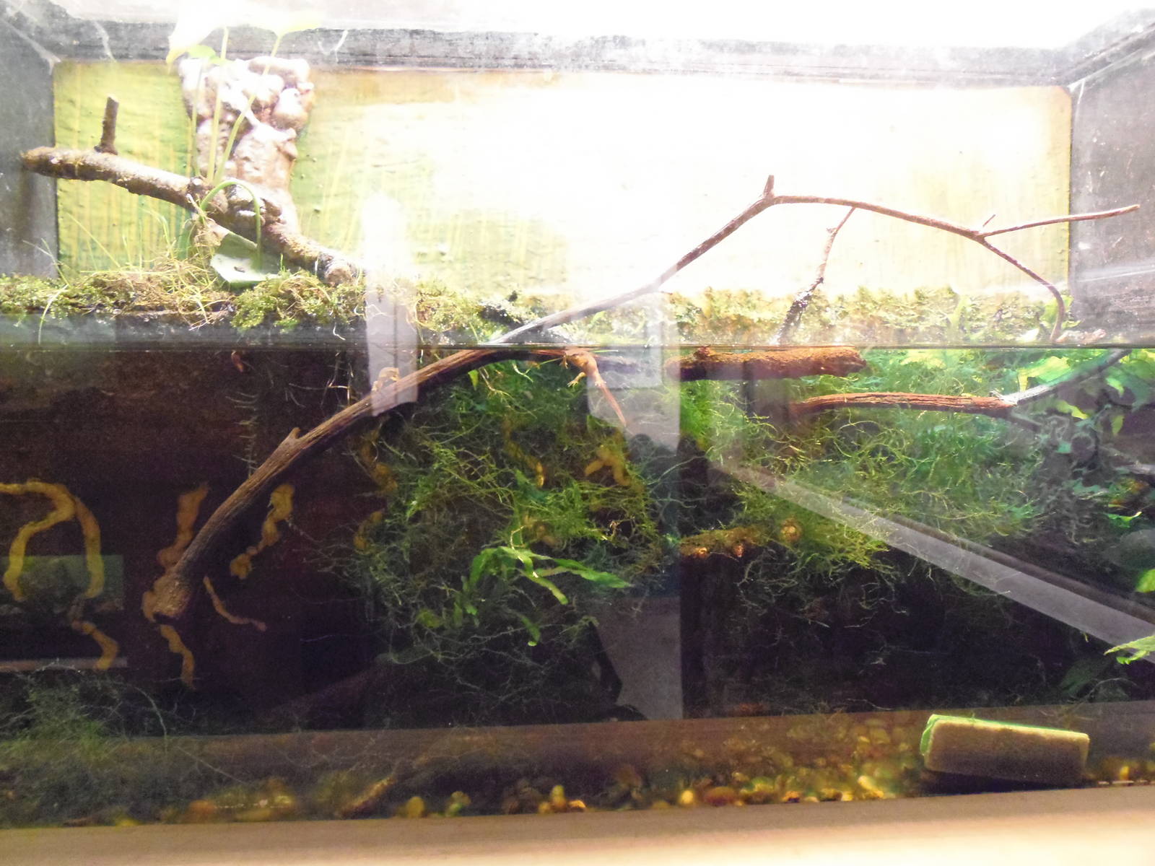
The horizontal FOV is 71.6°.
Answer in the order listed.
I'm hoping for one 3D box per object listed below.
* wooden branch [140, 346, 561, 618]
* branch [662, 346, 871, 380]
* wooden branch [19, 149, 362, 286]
[{"bbox_3d":[-0.199,0.021,0.720,0.405,0.065,0.060,-34,3,-3],"label":"wooden branch"},{"bbox_3d":[0.178,-0.064,0.748,0.189,0.032,0.036,0,1,-5],"label":"branch"},{"bbox_3d":[-0.390,-0.222,0.802,0.352,0.052,0.055,21,3,6],"label":"wooden branch"}]

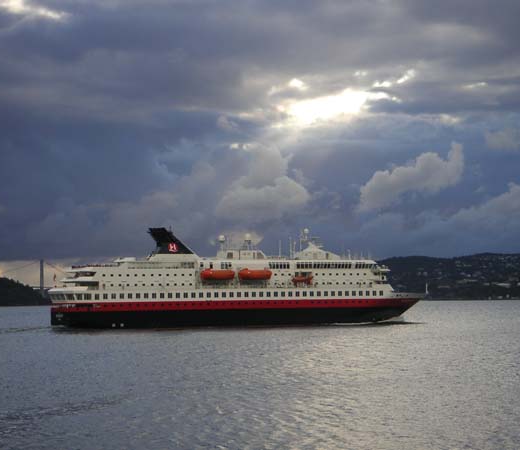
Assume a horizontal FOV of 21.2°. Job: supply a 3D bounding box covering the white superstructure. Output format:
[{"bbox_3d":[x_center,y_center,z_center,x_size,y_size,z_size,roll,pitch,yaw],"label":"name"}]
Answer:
[{"bbox_3d":[-6.543,12.126,421.644,113.500,21.800,19.500,1,-3,-27],"label":"white superstructure"}]

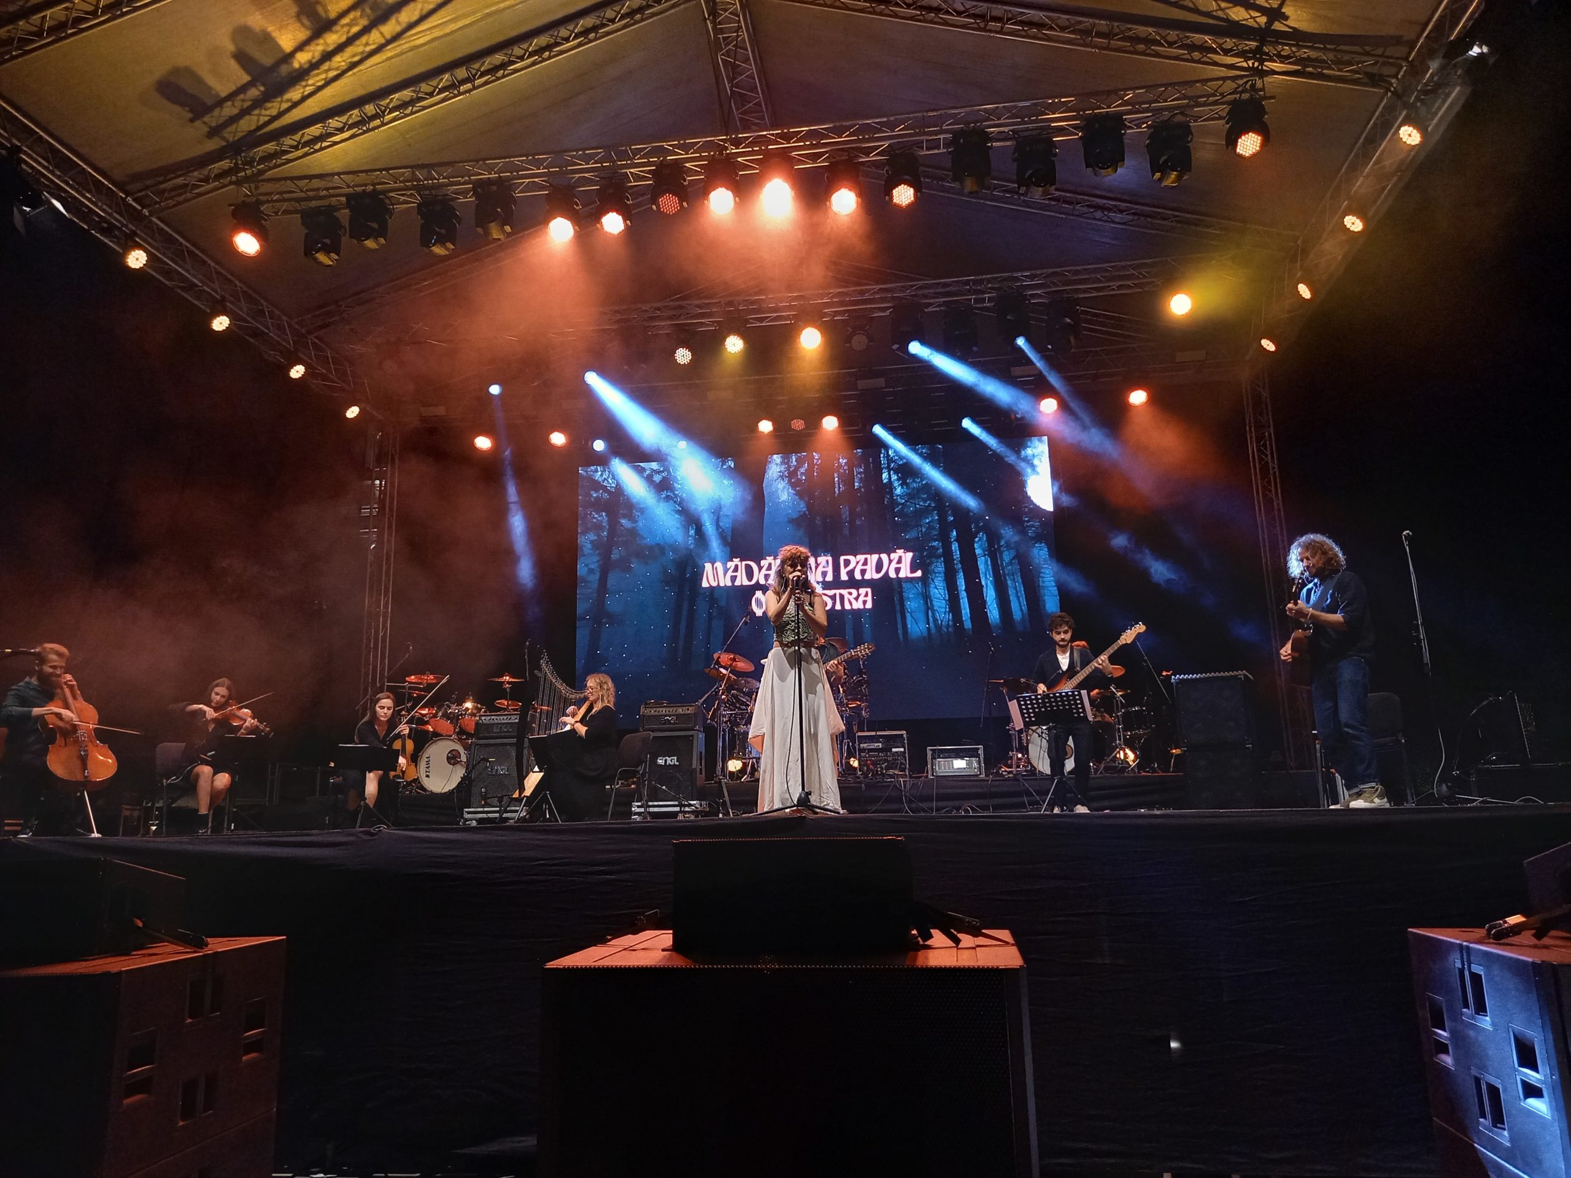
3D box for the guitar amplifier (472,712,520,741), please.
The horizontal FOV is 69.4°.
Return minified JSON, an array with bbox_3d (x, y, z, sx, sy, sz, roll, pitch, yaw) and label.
[{"bbox_3d":[-3.035,1.473,12.150,0.570,0.260,0.260,-1,-12,-2],"label":"guitar amplifier"}]

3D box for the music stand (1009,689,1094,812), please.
[{"bbox_3d":[2.081,1.286,8.850,0.550,0.950,0.450,-7,-14,25],"label":"music stand"}]

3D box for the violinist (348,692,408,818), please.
[{"bbox_3d":[-3.638,1.522,10.113,0.560,1.230,0.780,1,-12,-12],"label":"violinist"}]

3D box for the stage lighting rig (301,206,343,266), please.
[{"bbox_3d":[-4.688,-3.540,11.460,0.370,0.530,0.310,-3,-11,8],"label":"stage lighting rig"}]

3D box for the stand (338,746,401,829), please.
[{"bbox_3d":[-3.537,1.664,9.603,0.510,0.698,0.400,0,-12,-6],"label":"stand"}]

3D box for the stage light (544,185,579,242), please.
[{"bbox_3d":[-2.200,-3.706,11.174,0.350,0.460,0.280,-1,-12,-2],"label":"stage light"}]

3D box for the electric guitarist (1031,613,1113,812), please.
[{"bbox_3d":[2.534,1.086,10.031,0.660,1.750,0.500,-5,-12,17],"label":"electric guitarist"}]

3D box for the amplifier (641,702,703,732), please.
[{"bbox_3d":[-1.182,1.357,11.900,0.580,0.270,0.260,-3,-12,6],"label":"amplifier"}]

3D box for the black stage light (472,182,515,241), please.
[{"bbox_3d":[-2.830,-3.670,11.015,0.390,0.470,0.330,-2,-7,3],"label":"black stage light"}]

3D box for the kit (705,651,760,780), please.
[{"bbox_3d":[-0.014,1.416,12.913,1.750,1.460,1.400,-3,-12,8],"label":"kit"}]

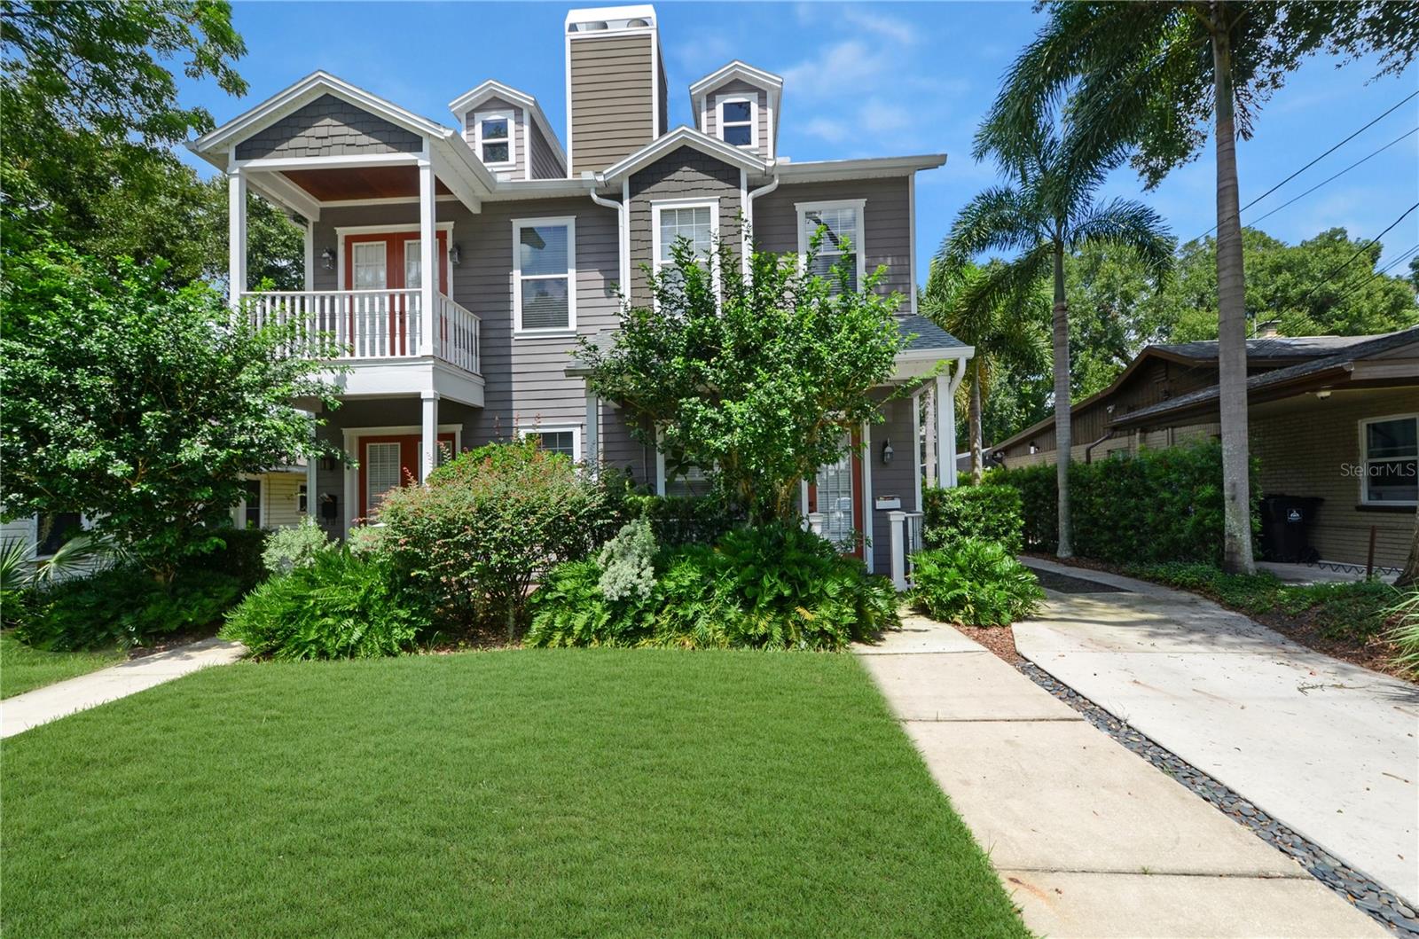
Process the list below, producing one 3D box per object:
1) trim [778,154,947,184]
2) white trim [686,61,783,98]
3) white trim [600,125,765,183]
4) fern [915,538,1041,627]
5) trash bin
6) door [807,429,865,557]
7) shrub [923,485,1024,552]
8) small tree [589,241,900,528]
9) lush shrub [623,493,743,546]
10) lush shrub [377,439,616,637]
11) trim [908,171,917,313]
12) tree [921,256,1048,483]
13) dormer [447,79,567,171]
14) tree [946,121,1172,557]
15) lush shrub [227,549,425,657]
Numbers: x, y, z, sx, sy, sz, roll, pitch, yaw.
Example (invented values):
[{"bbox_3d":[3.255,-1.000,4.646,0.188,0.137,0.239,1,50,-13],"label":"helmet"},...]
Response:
[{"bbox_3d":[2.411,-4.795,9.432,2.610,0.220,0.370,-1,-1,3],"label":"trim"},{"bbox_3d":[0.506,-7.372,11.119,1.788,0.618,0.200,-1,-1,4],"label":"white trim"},{"bbox_3d":[-0.415,-5.054,9.446,2.620,0.850,0.300,-1,-1,3],"label":"white trim"},{"bbox_3d":[3.076,1.244,6.858,1.422,0.881,1.350,-1,-1,4],"label":"fern"},{"bbox_3d":[10.048,1.022,10.200,0.800,1.140,0.670,-1,-1,3],"label":"trash bin"},{"bbox_3d":[2.079,0.489,9.790,0.915,2.440,0.060,-1,-1,4],"label":"door"},{"bbox_3d":[3.418,0.940,7.670,1.300,1.440,1.050,-1,-1,3],"label":"shrub"},{"bbox_3d":[0.390,-0.547,7.100,3.930,4.581,3.200,-1,-1,4],"label":"small tree"},{"bbox_3d":[-0.344,1.045,7.810,1.670,1.330,0.800,-1,-1,3],"label":"lush shrub"},{"bbox_3d":[-2.536,0.717,7.032,2.666,2.171,2.200,-1,-1,4],"label":"lush shrub"},{"bbox_3d":[3.365,-3.740,9.738,0.140,2.361,0.070,-1,-1,4],"label":"trim"},{"bbox_3d":[6.808,-1.799,14.680,3.600,7.160,3.600,-1,-1,3],"label":"tree"},{"bbox_3d":[-3.998,-6.368,12.521,1.660,1.900,2.980,-1,-1,3],"label":"dormer"},{"bbox_3d":[6.708,-2.521,11.306,4.057,8.424,4.200,-1,-1,4],"label":"tree"},{"bbox_3d":[-4.036,1.353,6.363,2.150,0.930,1.500,-1,-1,3],"label":"lush shrub"}]

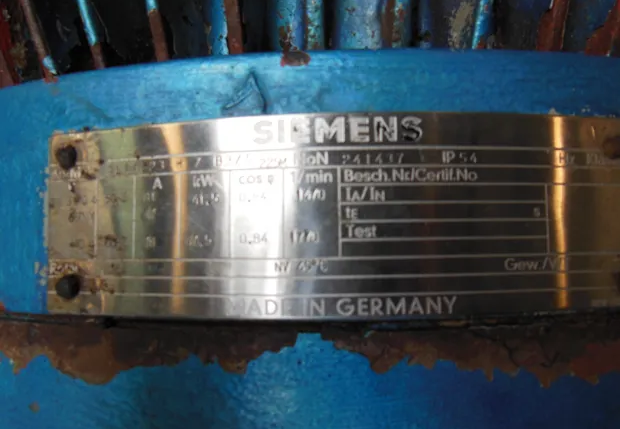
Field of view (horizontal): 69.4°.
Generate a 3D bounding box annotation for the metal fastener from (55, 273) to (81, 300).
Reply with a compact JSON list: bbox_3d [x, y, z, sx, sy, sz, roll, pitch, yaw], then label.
[{"bbox_3d":[-0.067,0.020,0.123,0.007,0.007,0.003,-2,-4,22],"label":"metal fastener"}]

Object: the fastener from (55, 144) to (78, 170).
[{"bbox_3d":[-0.069,-0.016,0.126,0.007,0.007,0.003,-2,-4,22],"label":"fastener"}]

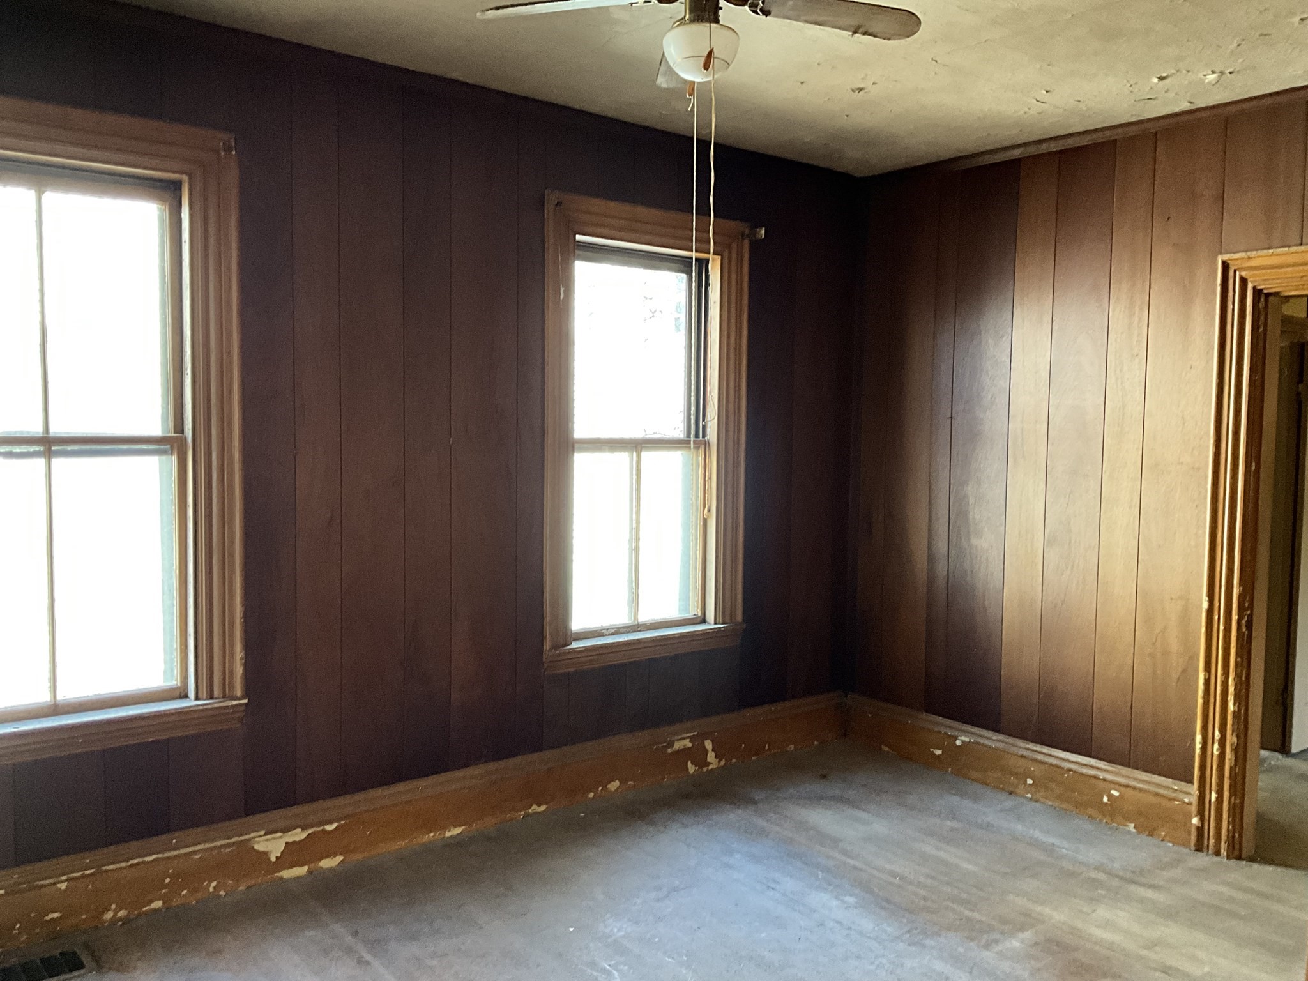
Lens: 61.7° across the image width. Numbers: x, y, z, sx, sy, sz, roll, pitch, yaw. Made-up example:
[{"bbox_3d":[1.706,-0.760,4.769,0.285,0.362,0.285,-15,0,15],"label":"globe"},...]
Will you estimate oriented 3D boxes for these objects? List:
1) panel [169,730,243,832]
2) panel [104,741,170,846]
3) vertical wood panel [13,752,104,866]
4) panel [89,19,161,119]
[{"bbox_3d":[-1.417,0.910,3.464,0.230,0.292,0.030,-2,5,-40],"label":"panel"},{"bbox_3d":[-1.574,0.916,3.334,0.179,0.292,0.030,-2,5,-40],"label":"panel"},{"bbox_3d":[-1.716,0.916,3.165,0.227,0.288,0.020,-2,5,-39],"label":"vertical wood panel"},{"bbox_3d":[-1.525,-1.213,3.161,0.190,0.243,0.020,-2,5,-39],"label":"panel"}]

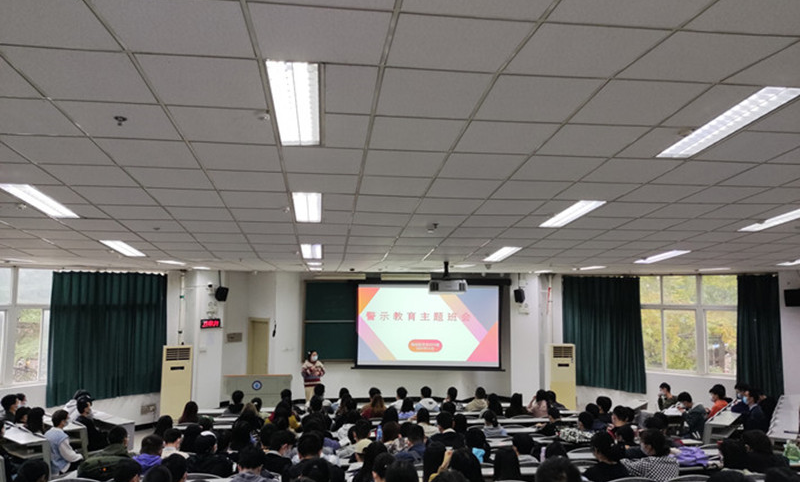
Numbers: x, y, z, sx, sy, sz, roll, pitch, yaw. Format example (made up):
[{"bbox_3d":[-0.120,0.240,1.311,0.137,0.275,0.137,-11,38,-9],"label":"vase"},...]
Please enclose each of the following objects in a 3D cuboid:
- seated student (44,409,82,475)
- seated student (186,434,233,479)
[{"bbox_3d":[-4.560,2.886,8.150,0.500,1.200,0.750,-3,-6,40],"label":"seated student"},{"bbox_3d":[-1.880,2.435,5.950,0.500,1.170,0.720,1,-5,0],"label":"seated student"}]

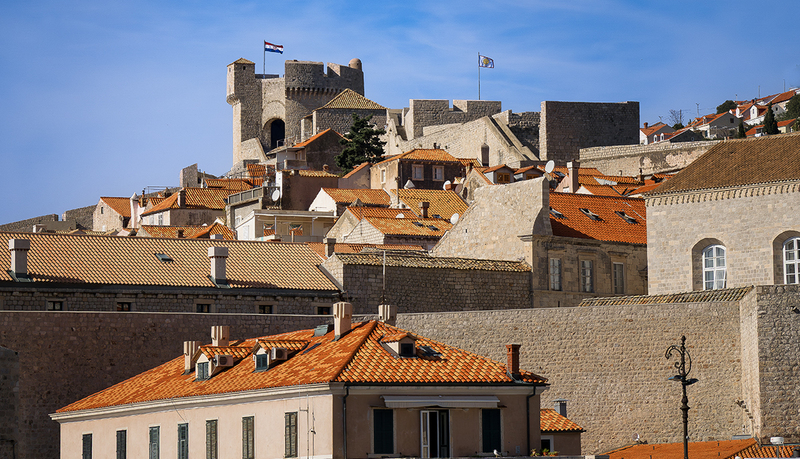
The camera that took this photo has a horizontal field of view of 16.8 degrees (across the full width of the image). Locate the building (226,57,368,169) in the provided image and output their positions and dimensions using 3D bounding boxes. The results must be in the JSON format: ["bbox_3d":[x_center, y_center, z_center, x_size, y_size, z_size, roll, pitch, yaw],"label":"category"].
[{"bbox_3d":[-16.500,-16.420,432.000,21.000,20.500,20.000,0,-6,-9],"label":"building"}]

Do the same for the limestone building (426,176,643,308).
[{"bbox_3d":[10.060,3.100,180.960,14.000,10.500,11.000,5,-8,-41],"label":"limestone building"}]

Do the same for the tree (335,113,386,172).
[{"bbox_3d":[-5.830,-12.100,400.000,7.600,10.300,7.400,-1,-6,0],"label":"tree"}]

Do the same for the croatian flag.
[{"bbox_3d":[-19.910,-28.870,430.000,3.100,1.900,0.500,0,-6,-6],"label":"croatian flag"}]

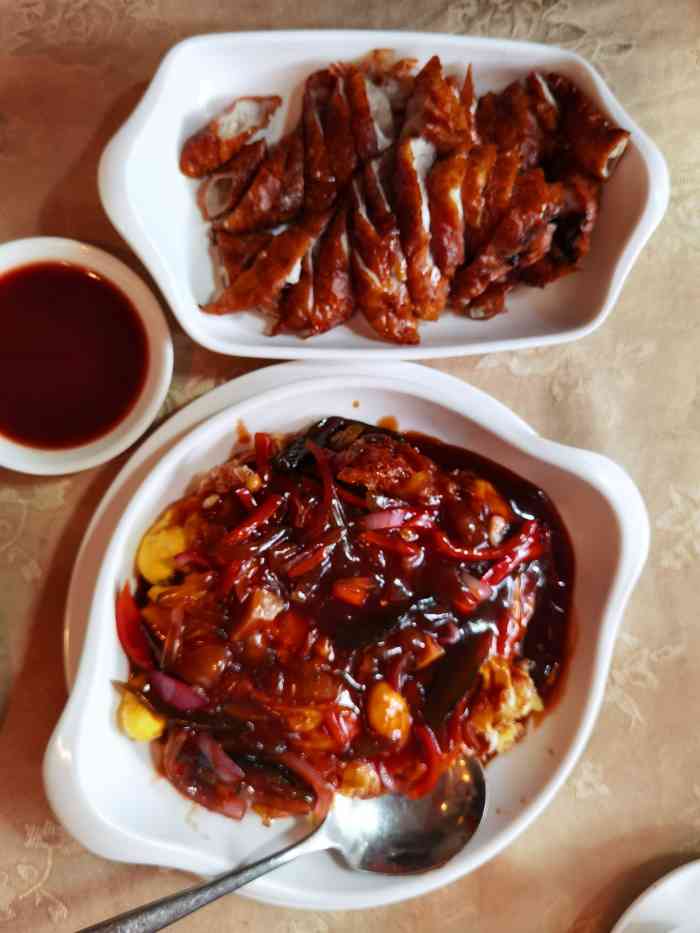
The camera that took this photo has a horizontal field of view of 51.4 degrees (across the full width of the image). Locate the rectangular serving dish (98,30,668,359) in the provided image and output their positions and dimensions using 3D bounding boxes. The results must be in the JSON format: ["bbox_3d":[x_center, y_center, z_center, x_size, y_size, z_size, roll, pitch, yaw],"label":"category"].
[{"bbox_3d":[0.019,-0.114,0.328,0.246,0.045,0.137,-4,90,-10],"label":"rectangular serving dish"}]

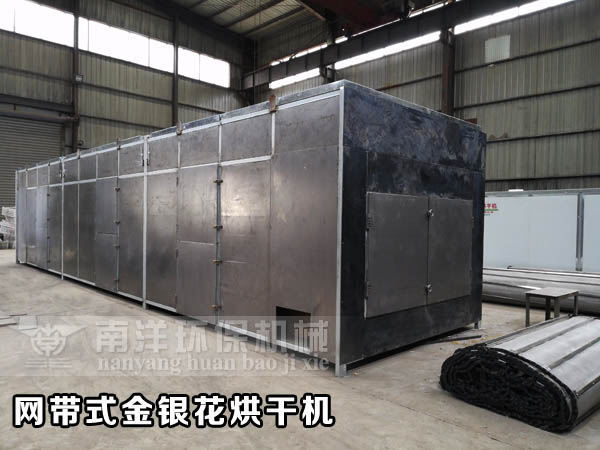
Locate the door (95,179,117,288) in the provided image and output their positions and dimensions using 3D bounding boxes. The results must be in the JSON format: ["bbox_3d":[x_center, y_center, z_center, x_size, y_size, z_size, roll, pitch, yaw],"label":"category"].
[{"bbox_3d":[-3.550,0.174,8.328,0.050,2.070,0.974,0,1,-44],"label":"door"}]

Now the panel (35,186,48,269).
[{"bbox_3d":[-6.411,0.081,11.255,0.050,2.070,0.933,0,1,-44],"label":"panel"}]

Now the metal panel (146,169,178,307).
[{"bbox_3d":[-2.046,0.226,6.704,0.050,1.962,0.944,0,1,-44],"label":"metal panel"}]

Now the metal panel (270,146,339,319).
[{"bbox_3d":[0.021,0.211,4.460,0.050,1.859,0.922,0,2,-44],"label":"metal panel"}]

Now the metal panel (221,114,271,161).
[{"bbox_3d":[-0.635,-0.990,5.238,0.050,0.480,0.934,0,1,-44],"label":"metal panel"}]

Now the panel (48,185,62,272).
[{"bbox_3d":[-5.696,0.111,10.524,0.050,2.006,0.988,0,1,-44],"label":"panel"}]

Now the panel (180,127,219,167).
[{"bbox_3d":[-1.321,-1.012,5.953,0.050,0.475,0.917,0,1,-44],"label":"panel"}]

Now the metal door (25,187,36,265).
[{"bbox_3d":[-7.117,0.071,11.978,0.050,2.044,0.965,0,1,-44],"label":"metal door"}]

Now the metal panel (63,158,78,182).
[{"bbox_3d":[-4.946,-1.166,9.762,0.050,0.492,0.969,0,1,-44],"label":"metal panel"}]

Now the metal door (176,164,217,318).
[{"bbox_3d":[-1.352,0.218,5.876,0.050,1.960,0.955,0,2,-44],"label":"metal door"}]

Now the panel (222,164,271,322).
[{"bbox_3d":[-0.627,0.232,5.129,0.050,1.877,0.922,0,2,-44],"label":"panel"}]

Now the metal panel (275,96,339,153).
[{"bbox_3d":[0.067,-1.013,4.632,0.050,0.471,0.941,0,1,-44],"label":"metal panel"}]

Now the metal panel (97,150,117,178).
[{"bbox_3d":[-3.478,-1.084,8.199,0.050,0.471,0.883,0,1,-44],"label":"metal panel"}]

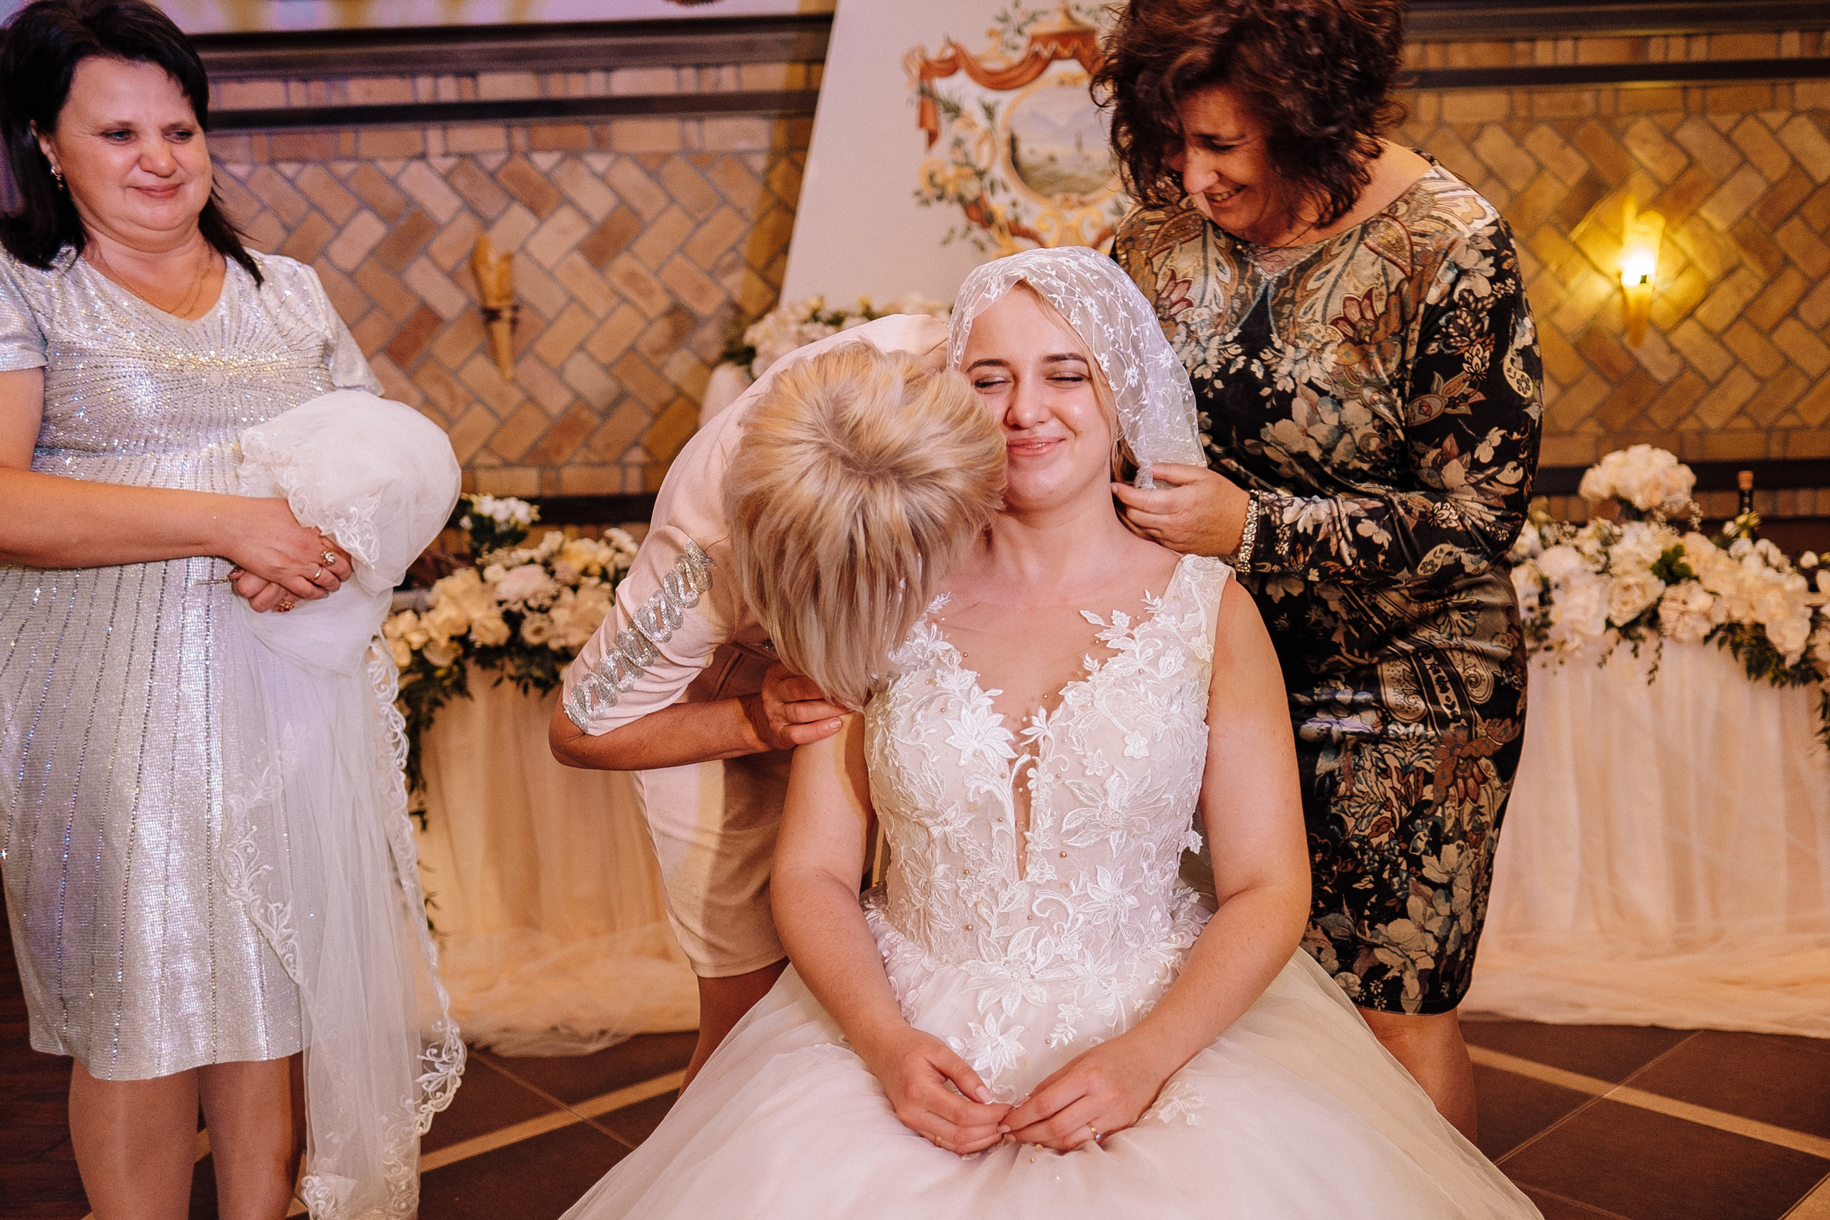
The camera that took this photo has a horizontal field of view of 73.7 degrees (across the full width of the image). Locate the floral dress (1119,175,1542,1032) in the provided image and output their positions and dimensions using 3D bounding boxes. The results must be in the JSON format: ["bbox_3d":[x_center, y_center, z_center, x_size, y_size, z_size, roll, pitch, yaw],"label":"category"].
[{"bbox_3d":[0.470,-0.014,1.380,0.500,0.950,0.400,1,5,30],"label":"floral dress"}]

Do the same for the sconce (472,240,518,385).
[{"bbox_3d":[-1.578,-1.132,4.580,0.140,0.530,0.170,-2,4,-1],"label":"sconce"}]

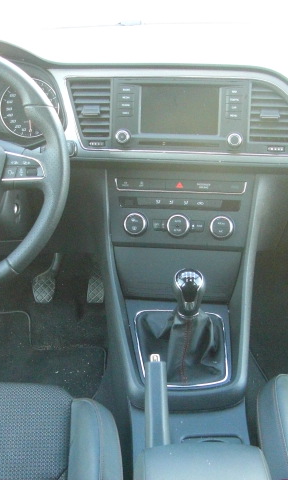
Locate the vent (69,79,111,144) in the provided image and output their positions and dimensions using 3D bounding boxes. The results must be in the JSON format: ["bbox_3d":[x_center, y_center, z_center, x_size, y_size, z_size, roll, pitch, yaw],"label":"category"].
[{"bbox_3d":[-0.097,-0.226,1.235,0.074,0.113,0.035,1,3,8],"label":"vent"}]

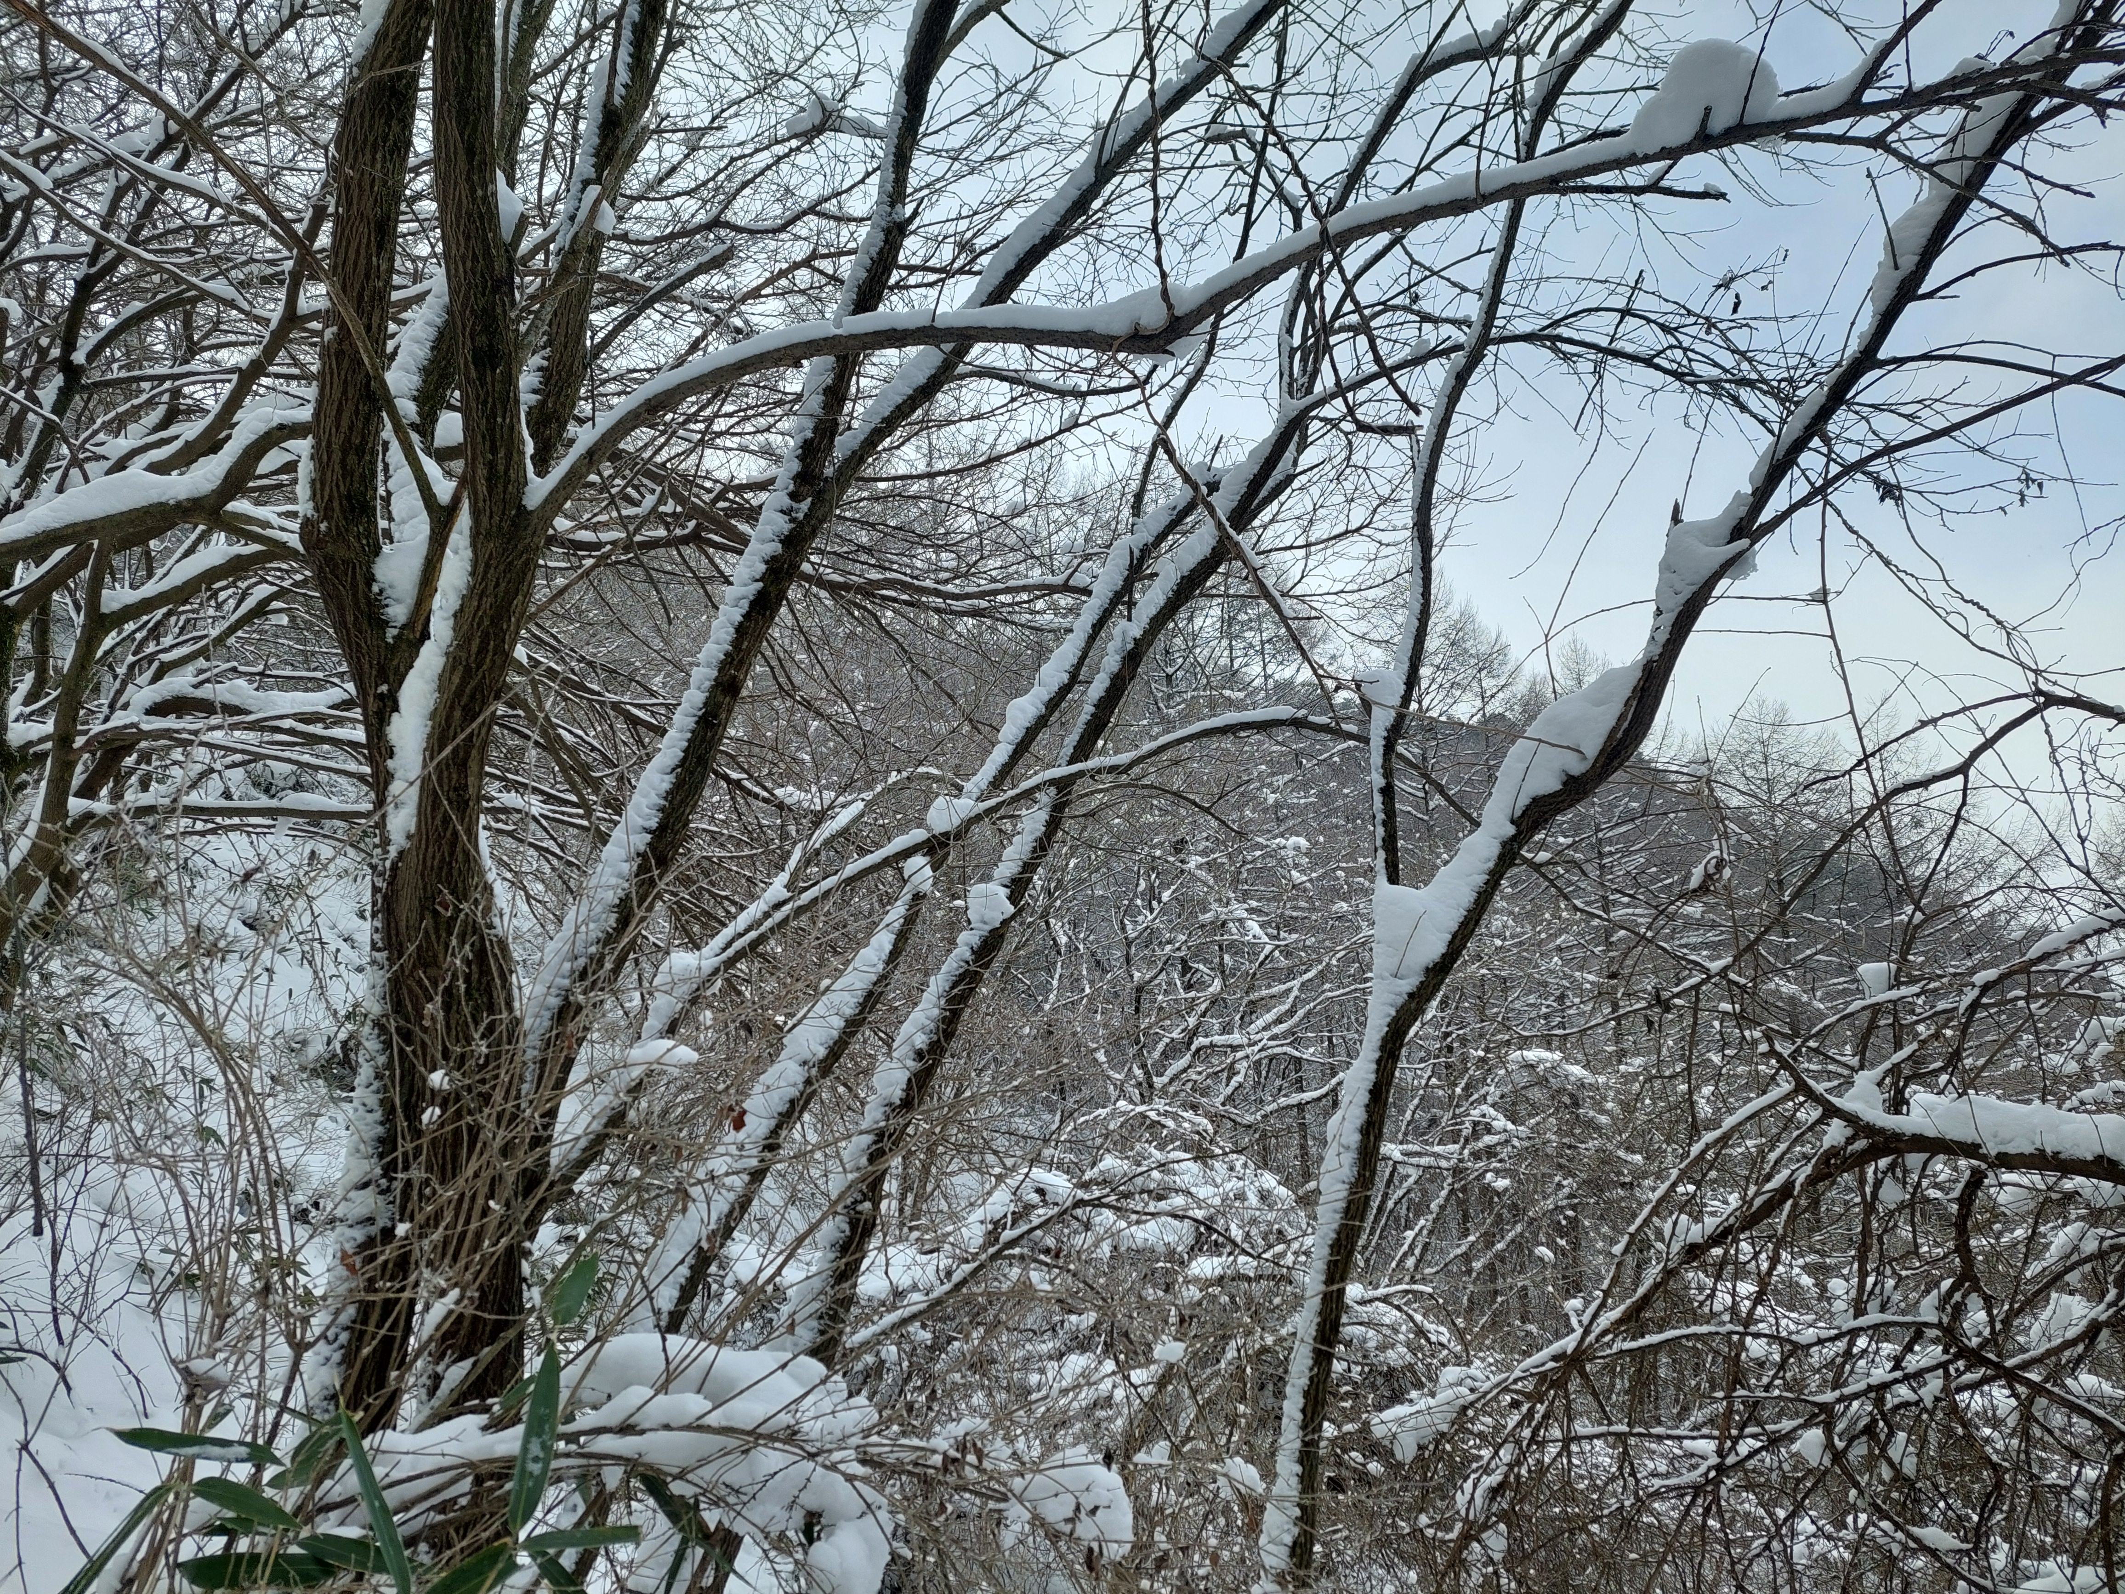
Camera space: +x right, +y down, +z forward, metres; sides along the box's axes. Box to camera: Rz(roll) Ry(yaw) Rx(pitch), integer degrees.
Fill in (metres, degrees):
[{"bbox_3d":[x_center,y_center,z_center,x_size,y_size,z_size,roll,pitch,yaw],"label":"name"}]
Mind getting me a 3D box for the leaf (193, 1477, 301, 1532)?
[{"bbox_3d":[-0.930,0.807,1.750,0.148,0.035,0.035,17,-12,20],"label":"leaf"}]

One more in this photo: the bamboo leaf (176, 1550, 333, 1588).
[{"bbox_3d":[-0.905,0.865,1.720,0.182,0.038,0.035,0,-14,6],"label":"bamboo leaf"}]

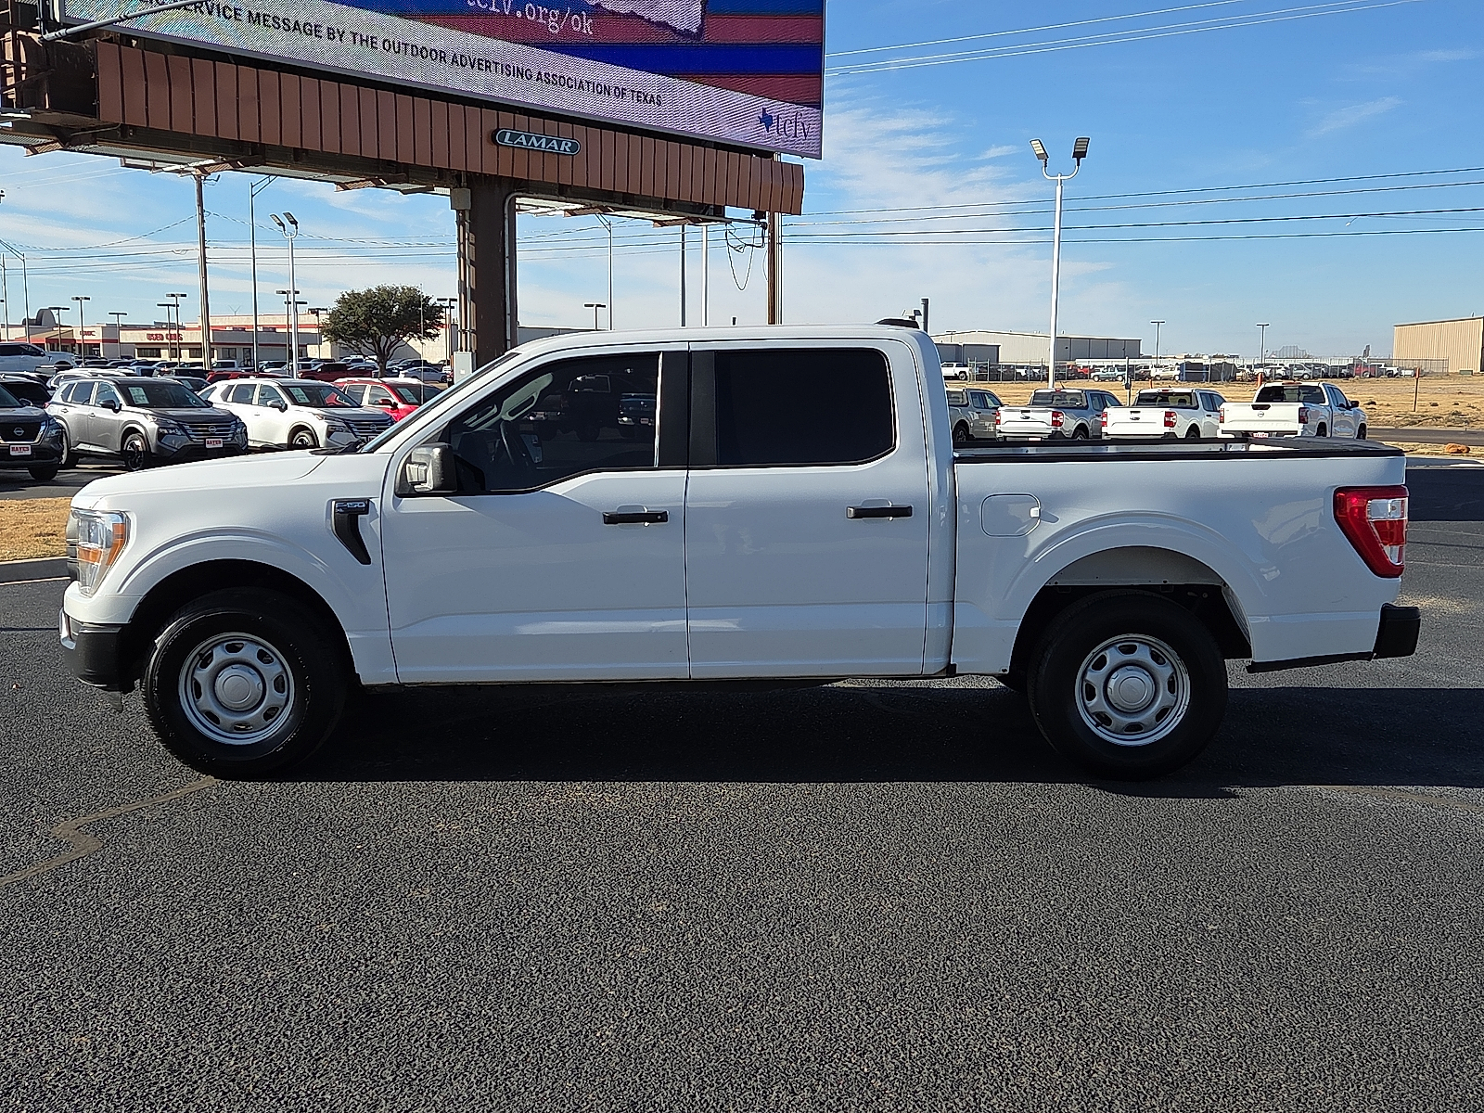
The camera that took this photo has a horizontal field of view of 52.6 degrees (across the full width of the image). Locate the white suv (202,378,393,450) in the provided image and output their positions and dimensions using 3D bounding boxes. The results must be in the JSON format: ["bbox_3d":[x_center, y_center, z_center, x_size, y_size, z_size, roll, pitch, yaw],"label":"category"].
[{"bbox_3d":[-8.460,-2.565,28.620,4.640,1.690,1.860,6,9,38],"label":"white suv"}]

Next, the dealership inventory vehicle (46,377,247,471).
[{"bbox_3d":[-10.826,-2.394,27.116,4.650,1.690,1.850,6,9,40],"label":"dealership inventory vehicle"}]

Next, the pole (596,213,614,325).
[{"bbox_3d":[-9.445,-16.892,100.655,0.400,12.130,2.800,4,9,32],"label":"pole"}]

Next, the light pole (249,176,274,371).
[{"bbox_3d":[-25.378,-14.479,81.846,0.400,12.290,2.800,4,9,32],"label":"light pole"}]

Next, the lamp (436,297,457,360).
[{"bbox_3d":[-30.051,-22.056,153.461,1.950,8.790,0.500,0,7,0],"label":"lamp"}]

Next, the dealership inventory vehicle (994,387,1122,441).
[{"bbox_3d":[8.685,-3.583,39.054,1.860,1.745,5.070,6,9,40],"label":"dealership inventory vehicle"}]

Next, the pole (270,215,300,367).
[{"bbox_3d":[-19.063,-10.085,63.073,0.900,8.480,1.250,-5,9,-34],"label":"pole"}]

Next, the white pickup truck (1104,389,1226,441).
[{"bbox_3d":[10.851,-3.368,36.963,1.860,1.745,5.070,6,9,40],"label":"white pickup truck"}]

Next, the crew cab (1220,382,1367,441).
[{"bbox_3d":[12.220,-2.945,32.900,1.880,1.800,5.300,5,9,36],"label":"crew cab"}]

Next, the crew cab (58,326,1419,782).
[{"bbox_3d":[-0.085,-0.140,7.090,5.870,1.930,2.080,0,7,0],"label":"crew cab"}]

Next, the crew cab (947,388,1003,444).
[{"bbox_3d":[6.075,-3.828,41.644,1.860,1.745,5.070,6,9,38],"label":"crew cab"}]

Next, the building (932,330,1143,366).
[{"bbox_3d":[53.796,-36.739,275.526,26.000,8.700,38.000,6,9,38],"label":"building"}]

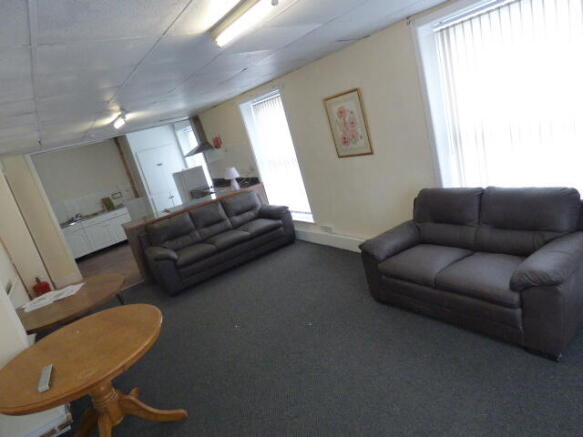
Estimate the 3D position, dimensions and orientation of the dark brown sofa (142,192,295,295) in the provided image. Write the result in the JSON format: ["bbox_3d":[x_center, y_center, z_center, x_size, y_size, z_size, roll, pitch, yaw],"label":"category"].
[{"bbox_3d":[-1.122,0.271,5.256,2.002,0.880,0.900,-22,16,-28],"label":"dark brown sofa"}]

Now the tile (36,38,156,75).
[{"bbox_3d":[-1.145,-0.919,1.928,0.590,0.020,0.590,-23,17,-32],"label":"tile"}]

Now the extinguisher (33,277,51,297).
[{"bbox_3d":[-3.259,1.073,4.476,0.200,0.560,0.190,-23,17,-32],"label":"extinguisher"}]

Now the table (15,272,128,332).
[{"bbox_3d":[-1.939,1.098,3.137,1.010,0.750,1.010,-23,17,-32],"label":"table"}]

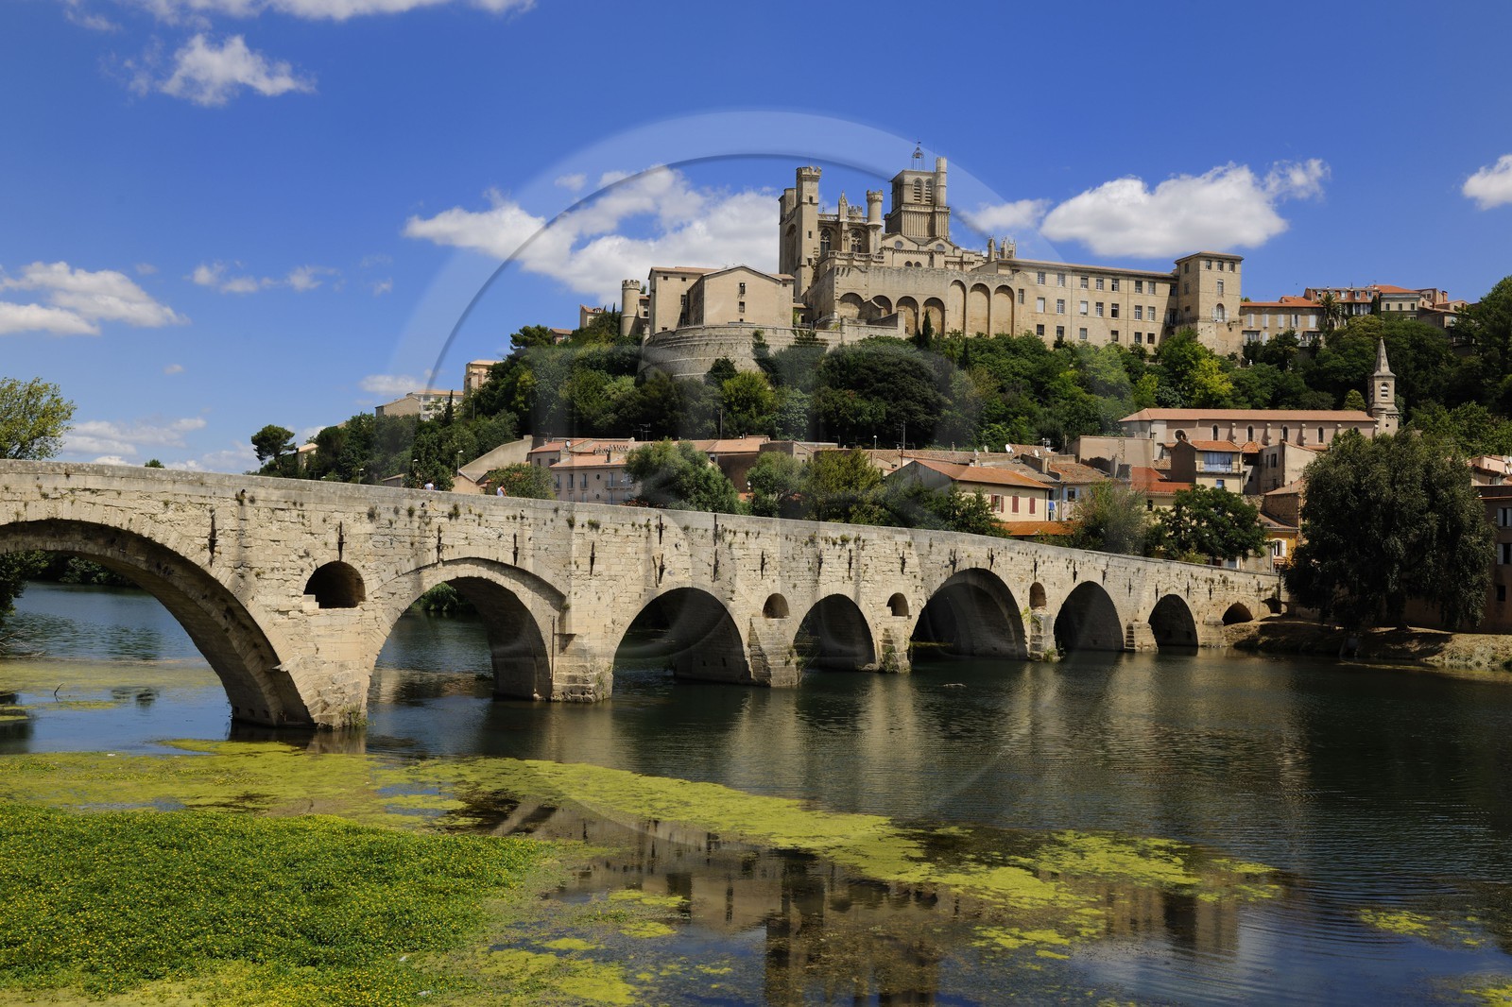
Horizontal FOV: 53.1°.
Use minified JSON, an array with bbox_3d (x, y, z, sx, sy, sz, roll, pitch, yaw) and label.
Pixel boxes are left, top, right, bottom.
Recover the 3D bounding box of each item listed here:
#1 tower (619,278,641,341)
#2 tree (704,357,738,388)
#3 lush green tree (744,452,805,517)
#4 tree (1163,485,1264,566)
[{"bbox_3d":[-30.379,-46.620,365.000,5.119,15.222,5.119,1,-3,-5],"label":"tower"},{"bbox_3d":[-6.730,-24.970,292.000,6.300,6.800,6.000,1,-2,0],"label":"tree"},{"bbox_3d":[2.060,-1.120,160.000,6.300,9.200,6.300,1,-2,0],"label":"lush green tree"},{"bbox_3d":[50.519,3.058,167.000,11.243,10.048,10.680,0,-3,17],"label":"tree"}]

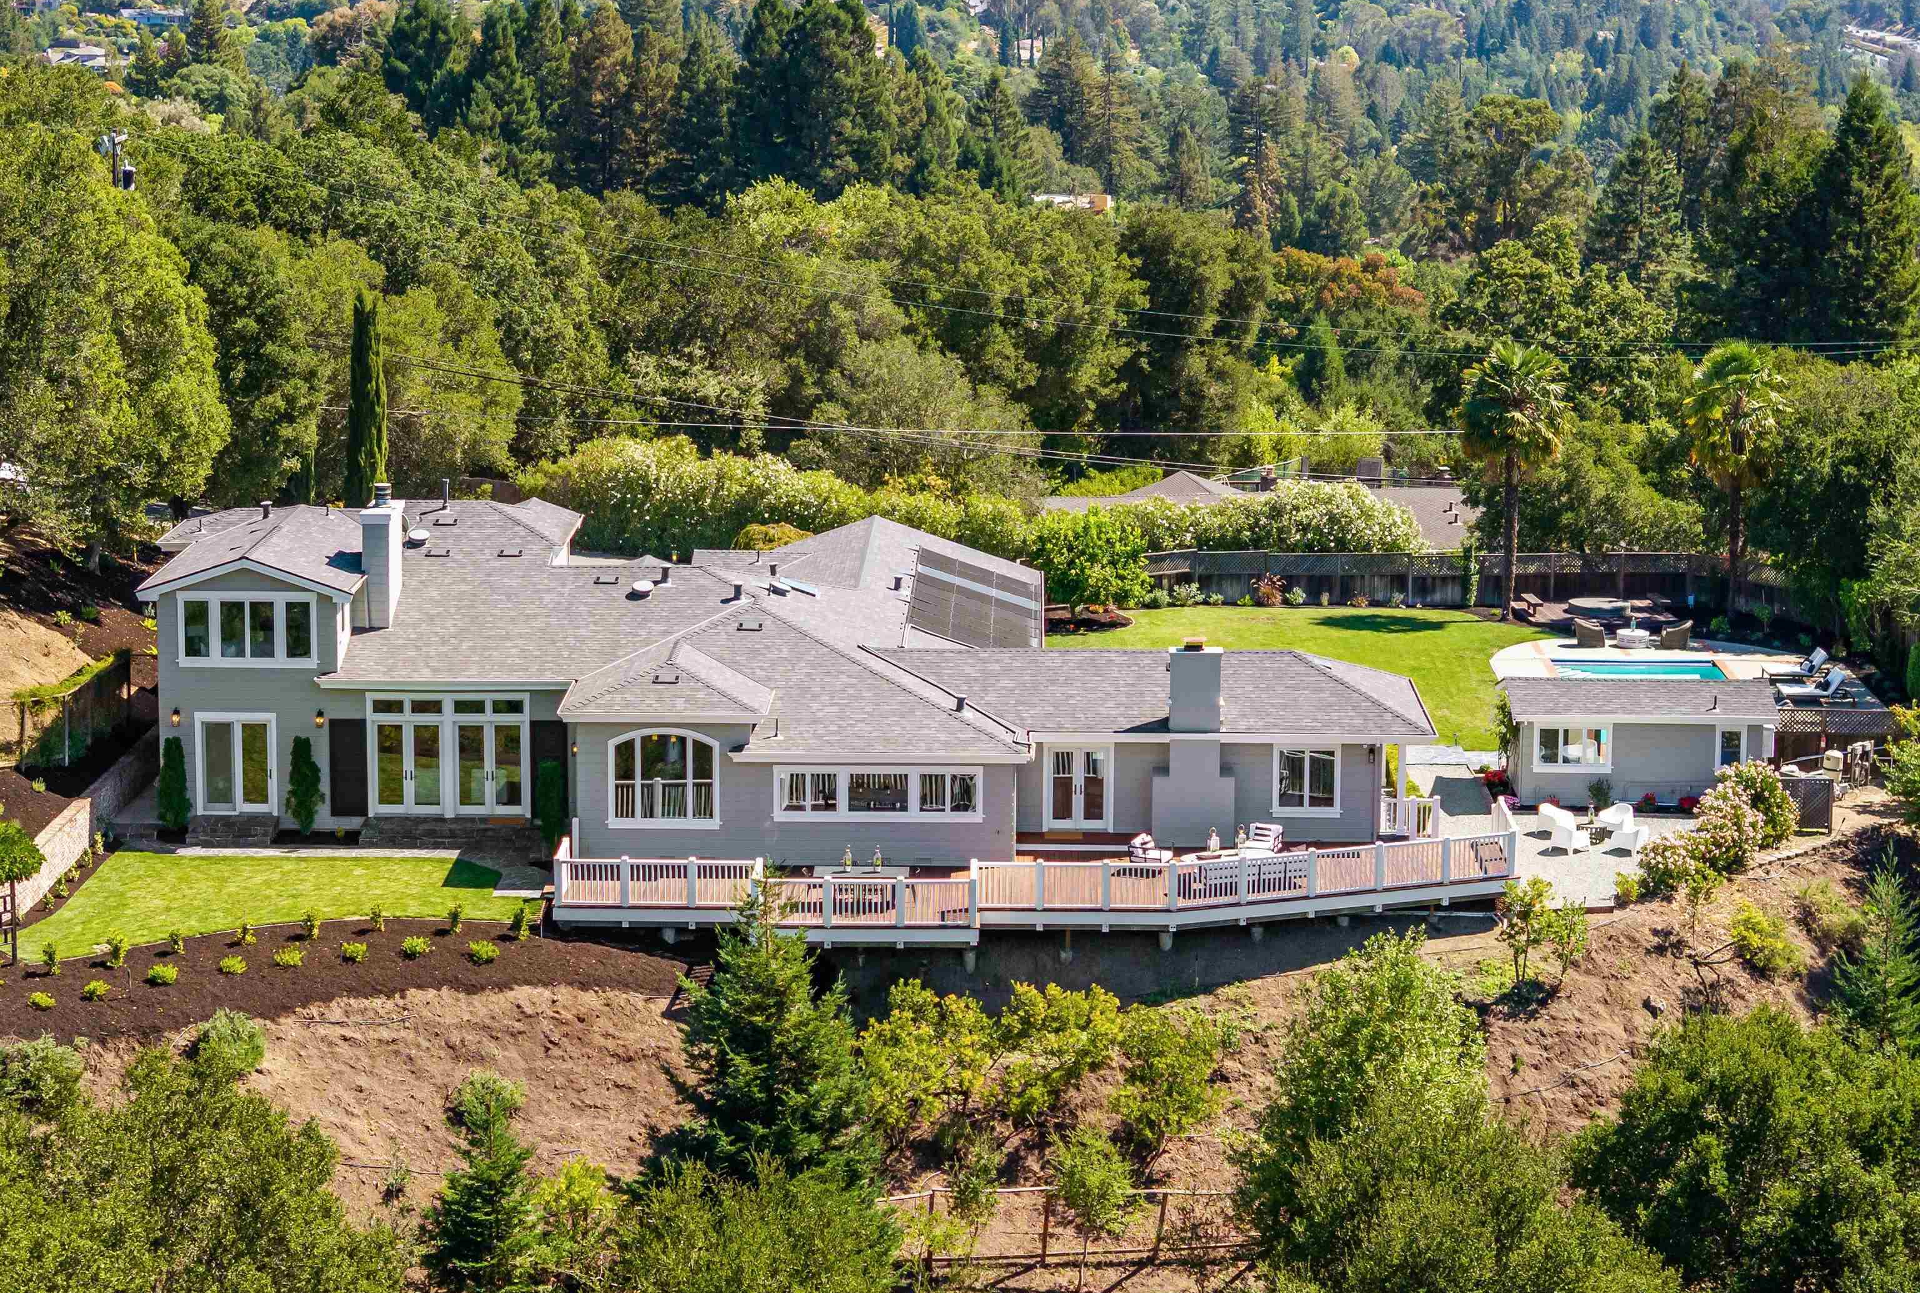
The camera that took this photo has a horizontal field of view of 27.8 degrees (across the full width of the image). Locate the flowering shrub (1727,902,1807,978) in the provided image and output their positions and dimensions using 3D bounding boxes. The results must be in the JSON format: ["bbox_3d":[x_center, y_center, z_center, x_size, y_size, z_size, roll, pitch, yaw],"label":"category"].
[{"bbox_3d":[19.592,7.067,94.057,1.750,1.550,1.600,0,11,1],"label":"flowering shrub"}]

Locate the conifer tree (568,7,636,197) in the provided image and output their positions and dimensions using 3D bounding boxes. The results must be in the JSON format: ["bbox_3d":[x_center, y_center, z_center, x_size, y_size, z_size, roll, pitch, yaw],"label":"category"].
[{"bbox_3d":[-23.605,-35.777,255.000,4.800,13.500,4.800,0,10,0],"label":"conifer tree"}]

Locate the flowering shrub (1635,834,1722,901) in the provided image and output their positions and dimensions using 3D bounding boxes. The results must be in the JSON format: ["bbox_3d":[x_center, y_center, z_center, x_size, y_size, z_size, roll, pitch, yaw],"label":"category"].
[{"bbox_3d":[17.543,5.287,94.504,2.000,1.450,1.750,0,11,1],"label":"flowering shrub"}]

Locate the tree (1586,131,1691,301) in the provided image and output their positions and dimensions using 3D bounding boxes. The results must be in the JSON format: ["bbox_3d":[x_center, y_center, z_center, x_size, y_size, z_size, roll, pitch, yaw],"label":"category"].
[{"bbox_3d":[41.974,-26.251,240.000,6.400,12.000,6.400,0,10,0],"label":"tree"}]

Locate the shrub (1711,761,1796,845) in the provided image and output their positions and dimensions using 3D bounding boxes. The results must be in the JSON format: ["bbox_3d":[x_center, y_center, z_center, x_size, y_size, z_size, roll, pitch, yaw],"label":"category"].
[{"bbox_3d":[19.522,3.868,95.300,2.100,2.000,2.000,0,10,0],"label":"shrub"}]

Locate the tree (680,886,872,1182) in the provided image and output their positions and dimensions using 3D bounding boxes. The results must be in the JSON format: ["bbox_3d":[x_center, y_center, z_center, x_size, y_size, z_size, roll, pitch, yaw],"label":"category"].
[{"bbox_3d":[-3.973,8.414,83.629,4.100,6.816,4.000,0,11,1],"label":"tree"}]

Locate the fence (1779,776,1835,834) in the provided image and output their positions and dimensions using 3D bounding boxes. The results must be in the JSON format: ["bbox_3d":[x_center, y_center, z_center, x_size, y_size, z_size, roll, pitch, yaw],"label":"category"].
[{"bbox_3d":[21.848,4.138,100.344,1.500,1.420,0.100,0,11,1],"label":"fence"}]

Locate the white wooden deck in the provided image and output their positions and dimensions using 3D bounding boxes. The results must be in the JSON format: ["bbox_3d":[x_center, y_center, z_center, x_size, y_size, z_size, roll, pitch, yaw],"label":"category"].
[{"bbox_3d":[1.914,5.019,90.429,22.200,1.750,8.600,1,11,1],"label":"white wooden deck"}]

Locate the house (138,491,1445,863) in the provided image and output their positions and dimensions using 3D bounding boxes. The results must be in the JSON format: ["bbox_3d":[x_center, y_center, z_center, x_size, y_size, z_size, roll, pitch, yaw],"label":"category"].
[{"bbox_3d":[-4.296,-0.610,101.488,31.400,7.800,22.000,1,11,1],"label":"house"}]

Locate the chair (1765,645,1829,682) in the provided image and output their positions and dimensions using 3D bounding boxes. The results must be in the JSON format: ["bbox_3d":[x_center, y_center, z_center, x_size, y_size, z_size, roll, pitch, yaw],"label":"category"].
[{"bbox_3d":[25.879,0.567,119.788,2.000,0.950,0.750,0,11,1],"label":"chair"}]

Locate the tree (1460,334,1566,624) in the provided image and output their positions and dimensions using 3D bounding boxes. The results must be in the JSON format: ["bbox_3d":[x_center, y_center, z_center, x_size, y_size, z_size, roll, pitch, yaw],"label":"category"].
[{"bbox_3d":[18.437,-5.515,128.745,3.500,9.399,3.400,0,11,1],"label":"tree"}]

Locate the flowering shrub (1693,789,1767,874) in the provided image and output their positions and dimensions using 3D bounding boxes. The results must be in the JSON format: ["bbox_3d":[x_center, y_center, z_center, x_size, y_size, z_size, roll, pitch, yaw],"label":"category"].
[{"bbox_3d":[19.234,4.528,96.881,1.750,2.050,1.700,0,11,1],"label":"flowering shrub"}]

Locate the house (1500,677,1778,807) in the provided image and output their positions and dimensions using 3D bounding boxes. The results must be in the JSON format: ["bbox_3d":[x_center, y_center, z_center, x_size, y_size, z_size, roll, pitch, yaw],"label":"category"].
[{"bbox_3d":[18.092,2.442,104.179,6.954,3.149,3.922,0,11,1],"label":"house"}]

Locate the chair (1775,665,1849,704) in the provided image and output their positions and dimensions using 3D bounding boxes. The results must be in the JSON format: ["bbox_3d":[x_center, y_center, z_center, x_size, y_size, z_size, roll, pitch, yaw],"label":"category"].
[{"bbox_3d":[23.552,1.096,107.000,1.980,0.920,0.700,-1,11,-7],"label":"chair"}]

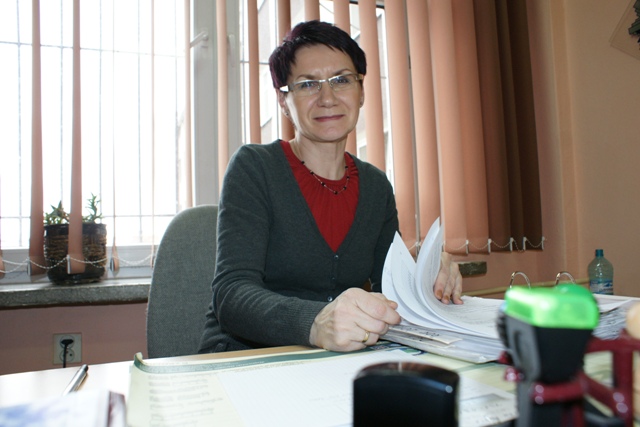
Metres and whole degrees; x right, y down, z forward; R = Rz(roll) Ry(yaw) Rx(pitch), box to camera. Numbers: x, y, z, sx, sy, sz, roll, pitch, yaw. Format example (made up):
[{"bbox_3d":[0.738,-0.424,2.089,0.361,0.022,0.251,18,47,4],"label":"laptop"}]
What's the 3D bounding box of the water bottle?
[{"bbox_3d":[0.978,0.274,1.655,0.090,0.310,0.090,-1,-3,-19],"label":"water bottle"}]

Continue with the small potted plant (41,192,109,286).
[{"bbox_3d":[-0.800,0.088,1.575,0.210,0.295,0.210,-1,-3,-19],"label":"small potted plant"}]

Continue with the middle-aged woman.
[{"bbox_3d":[0.080,0.270,0.890,0.540,1.300,0.720,0,-3,-31],"label":"middle-aged woman"}]

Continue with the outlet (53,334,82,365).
[{"bbox_3d":[-0.772,0.415,1.470,0.079,0.094,0.020,-1,-3,-19],"label":"outlet"}]

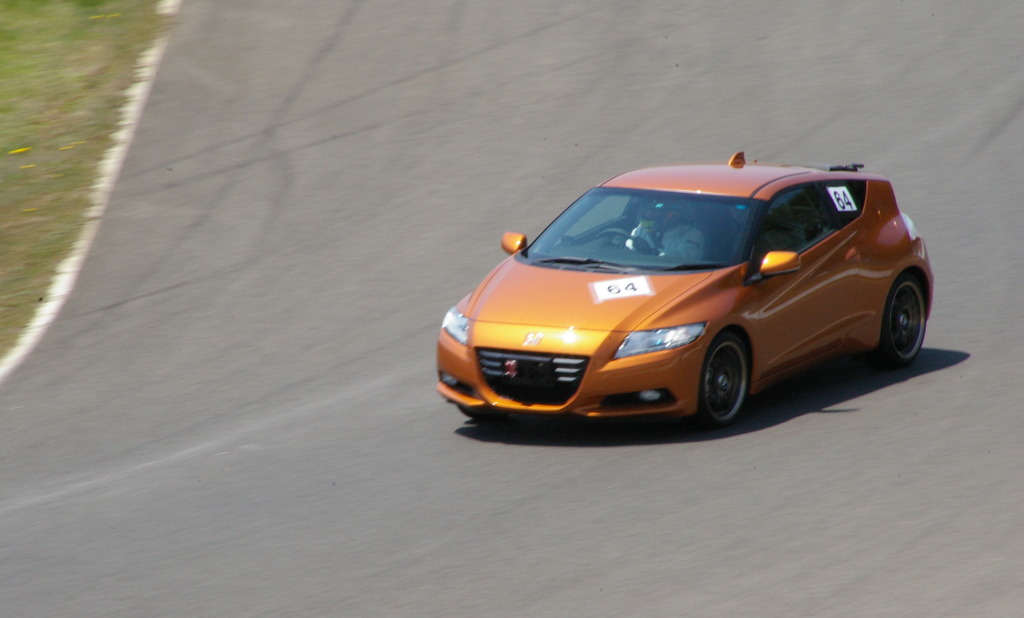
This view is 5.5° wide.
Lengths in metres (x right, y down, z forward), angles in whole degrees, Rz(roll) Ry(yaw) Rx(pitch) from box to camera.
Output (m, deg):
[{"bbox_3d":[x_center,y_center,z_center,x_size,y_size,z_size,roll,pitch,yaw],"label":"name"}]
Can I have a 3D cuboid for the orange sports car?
[{"bbox_3d":[1.068,-0.170,64.300,1.820,1.380,4.080,4,10,28],"label":"orange sports car"}]

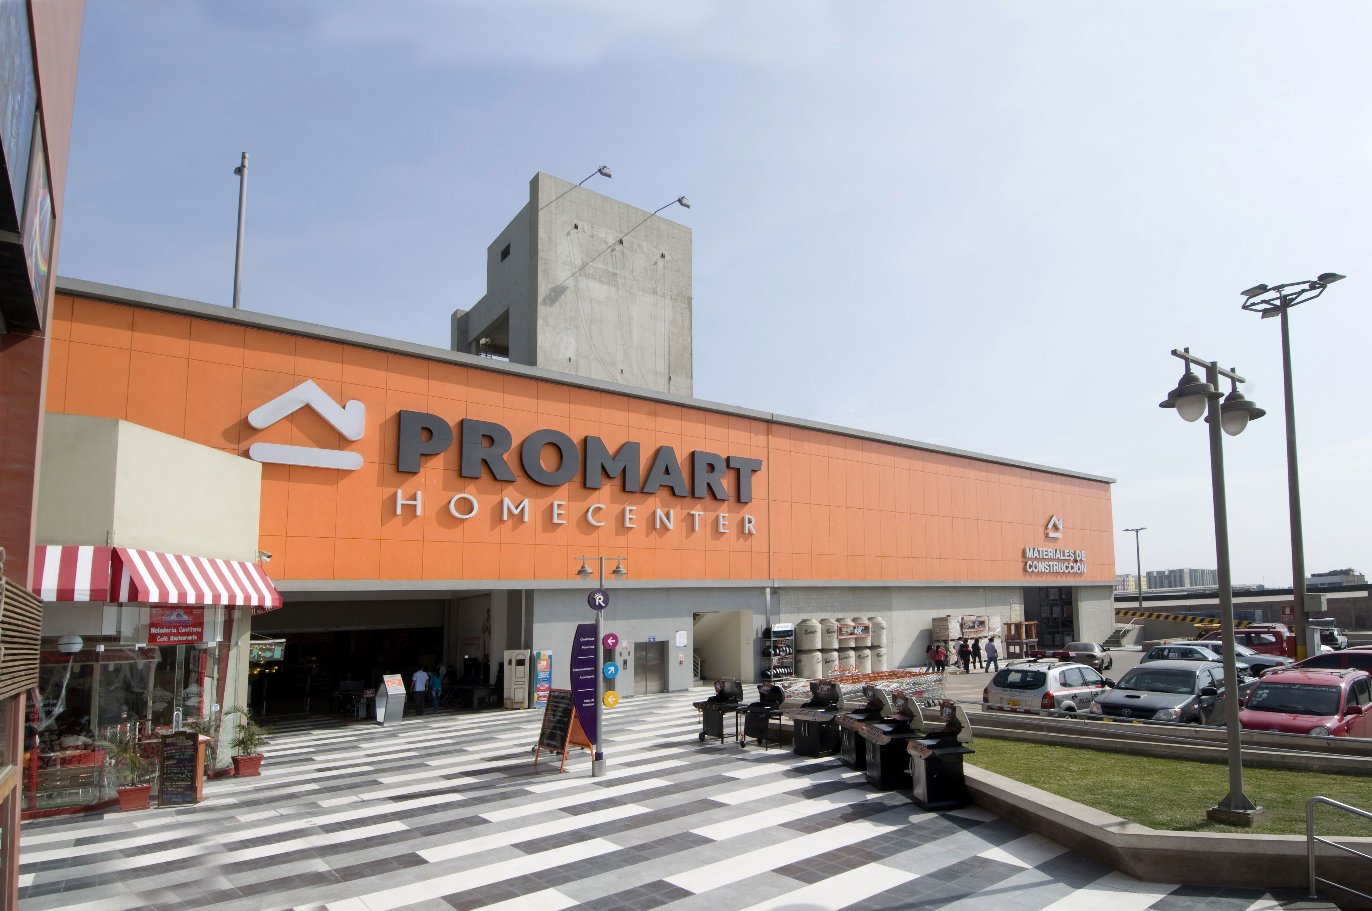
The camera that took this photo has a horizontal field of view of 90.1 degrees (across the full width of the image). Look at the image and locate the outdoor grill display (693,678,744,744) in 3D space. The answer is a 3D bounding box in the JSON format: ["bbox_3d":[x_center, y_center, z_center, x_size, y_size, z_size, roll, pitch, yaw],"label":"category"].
[{"bbox_3d":[0.781,6.083,16.401,0.680,1.420,1.120,9,-15,-42],"label":"outdoor grill display"}]

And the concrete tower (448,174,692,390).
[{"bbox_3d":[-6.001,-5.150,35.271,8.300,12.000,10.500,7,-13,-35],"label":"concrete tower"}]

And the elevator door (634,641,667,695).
[{"bbox_3d":[-1.507,8.986,28.977,1.500,2.100,0.150,7,-13,-35],"label":"elevator door"}]

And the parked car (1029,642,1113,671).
[{"bbox_3d":[19.970,9.950,34.000,1.720,1.420,4.400,-8,-11,39],"label":"parked car"}]

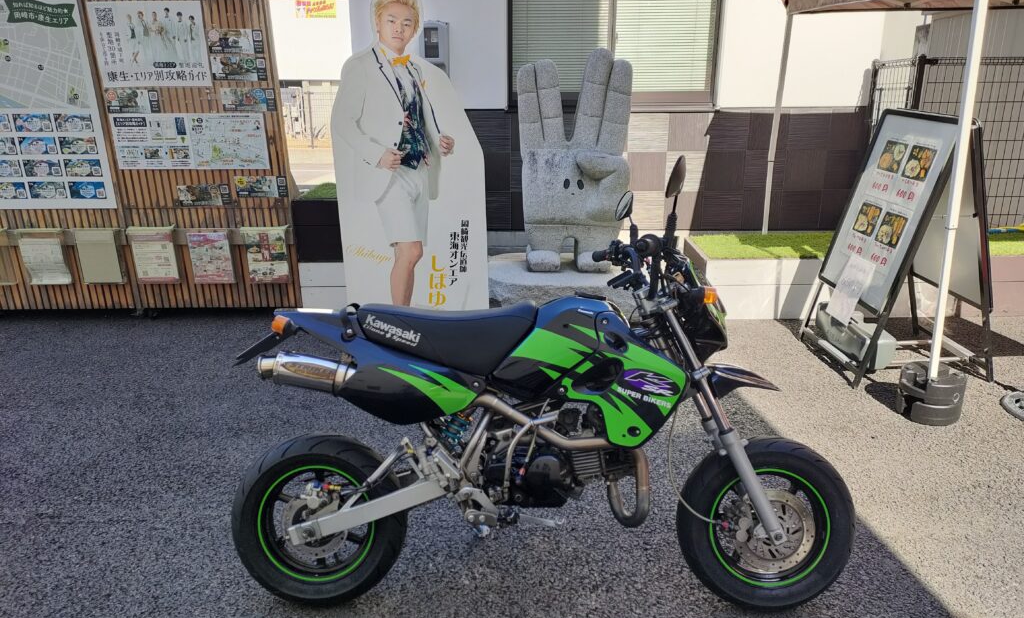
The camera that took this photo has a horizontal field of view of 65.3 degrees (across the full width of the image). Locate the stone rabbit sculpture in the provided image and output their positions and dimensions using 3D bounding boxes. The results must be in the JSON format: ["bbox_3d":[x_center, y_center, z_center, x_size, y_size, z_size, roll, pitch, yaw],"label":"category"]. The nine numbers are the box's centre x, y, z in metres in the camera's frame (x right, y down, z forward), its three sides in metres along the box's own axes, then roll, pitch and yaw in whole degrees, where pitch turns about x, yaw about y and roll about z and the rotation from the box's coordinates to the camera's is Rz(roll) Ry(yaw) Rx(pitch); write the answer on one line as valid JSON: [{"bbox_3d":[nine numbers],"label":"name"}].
[{"bbox_3d":[0.361,-0.886,4.755,0.654,1.264,0.420,1,17,5],"label":"stone rabbit sculpture"}]

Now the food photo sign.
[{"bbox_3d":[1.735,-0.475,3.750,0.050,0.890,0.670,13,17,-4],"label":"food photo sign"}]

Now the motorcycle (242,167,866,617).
[{"bbox_3d":[0.085,0.225,2.165,1.680,1.170,0.720,0,5,1],"label":"motorcycle"}]

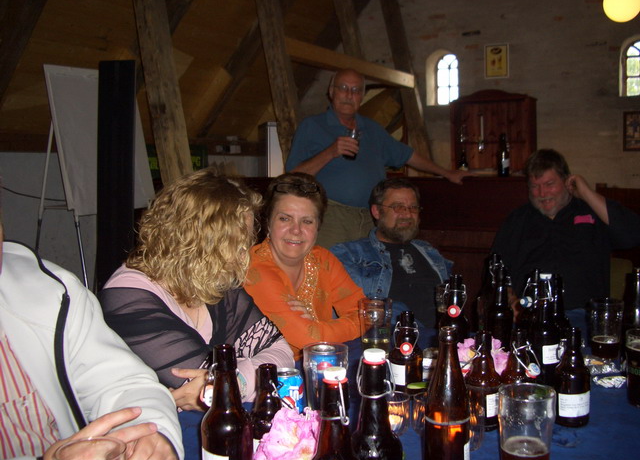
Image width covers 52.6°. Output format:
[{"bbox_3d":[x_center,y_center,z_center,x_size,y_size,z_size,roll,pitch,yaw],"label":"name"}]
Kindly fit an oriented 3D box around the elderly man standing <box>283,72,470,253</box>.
[{"bbox_3d":[0.307,0.092,3.235,0.900,1.765,0.450,0,4,-6],"label":"elderly man standing"}]

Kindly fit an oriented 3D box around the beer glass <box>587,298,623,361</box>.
[{"bbox_3d":[0.732,0.264,1.661,0.088,0.153,0.088,0,4,0],"label":"beer glass"}]

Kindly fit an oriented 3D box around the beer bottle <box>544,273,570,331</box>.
[{"bbox_3d":[0.609,0.225,1.671,0.071,0.231,0.071,0,4,0],"label":"beer bottle"}]

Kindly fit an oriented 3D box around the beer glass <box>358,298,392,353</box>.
[{"bbox_3d":[0.141,0.266,1.640,0.088,0.152,0.088,0,4,0],"label":"beer glass"}]

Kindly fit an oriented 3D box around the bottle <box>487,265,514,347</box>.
[{"bbox_3d":[0.471,0.216,1.689,0.071,0.245,0.071,0,4,0],"label":"bottle"}]

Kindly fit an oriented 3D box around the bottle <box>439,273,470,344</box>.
[{"bbox_3d":[0.313,0.230,1.501,0.072,0.243,0.072,0,4,0],"label":"bottle"}]

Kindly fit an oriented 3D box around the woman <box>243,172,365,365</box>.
[{"bbox_3d":[-0.013,0.458,1.808,0.540,1.235,0.720,-2,4,-23],"label":"woman"}]

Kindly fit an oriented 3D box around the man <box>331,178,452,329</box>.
[{"bbox_3d":[0.382,0.421,2.399,0.560,1.225,0.750,-3,5,-37],"label":"man"}]

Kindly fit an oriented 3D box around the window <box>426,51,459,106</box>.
[{"bbox_3d":[1.269,-1.557,6.650,0.360,0.580,0.200,2,4,25],"label":"window"}]

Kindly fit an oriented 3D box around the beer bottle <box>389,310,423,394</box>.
[{"bbox_3d":[0.186,0.269,1.401,0.072,0.180,0.072,0,4,0],"label":"beer bottle"}]

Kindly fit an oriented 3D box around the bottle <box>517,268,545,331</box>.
[{"bbox_3d":[0.562,0.220,1.701,0.071,0.235,0.071,0,4,0],"label":"bottle"}]

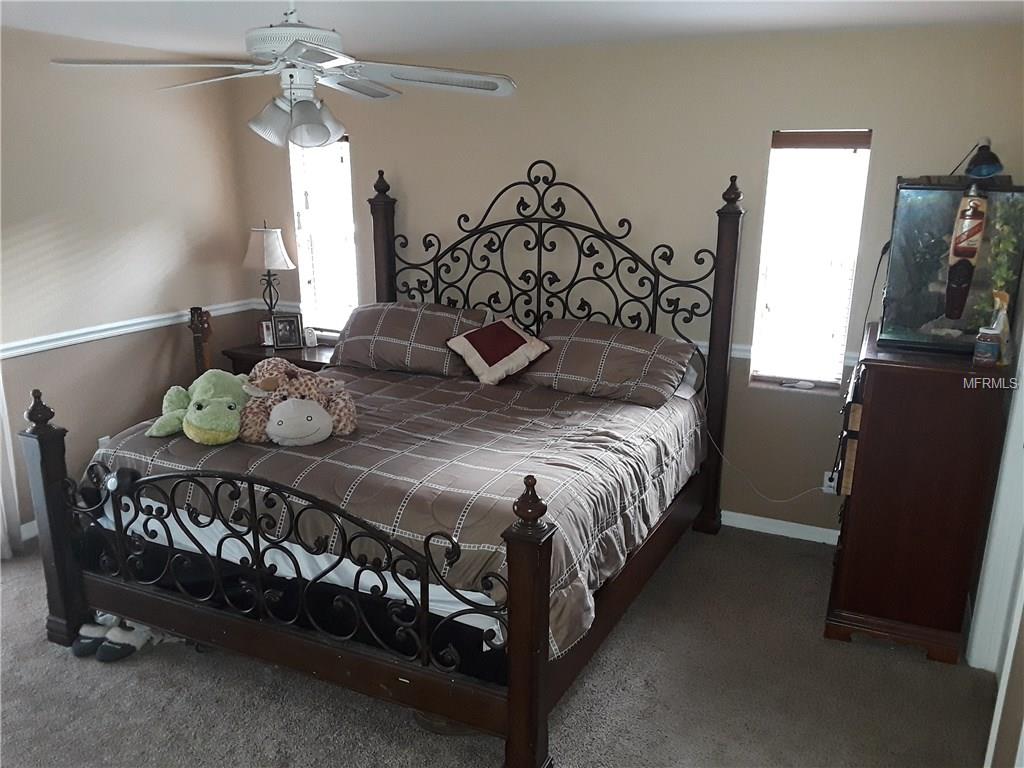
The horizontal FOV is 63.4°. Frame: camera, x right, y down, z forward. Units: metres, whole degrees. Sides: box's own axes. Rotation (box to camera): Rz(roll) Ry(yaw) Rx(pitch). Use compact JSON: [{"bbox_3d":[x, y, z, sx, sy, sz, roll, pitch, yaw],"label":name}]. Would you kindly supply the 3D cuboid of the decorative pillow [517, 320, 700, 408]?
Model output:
[{"bbox_3d":[0.447,-0.101,4.051,0.810,0.160,0.450,7,57,25],"label":"decorative pillow"}]

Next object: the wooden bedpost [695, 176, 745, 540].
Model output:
[{"bbox_3d":[1.036,-0.121,4.155,0.126,1.800,0.126,7,16,25],"label":"wooden bedpost"}]

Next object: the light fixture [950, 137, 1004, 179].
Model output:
[{"bbox_3d":[1.823,-0.873,3.207,0.145,0.155,0.145,7,16,24],"label":"light fixture"}]

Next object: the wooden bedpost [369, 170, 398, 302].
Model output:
[{"bbox_3d":[-0.754,-0.347,4.989,0.120,1.797,0.120,7,16,26],"label":"wooden bedpost"}]

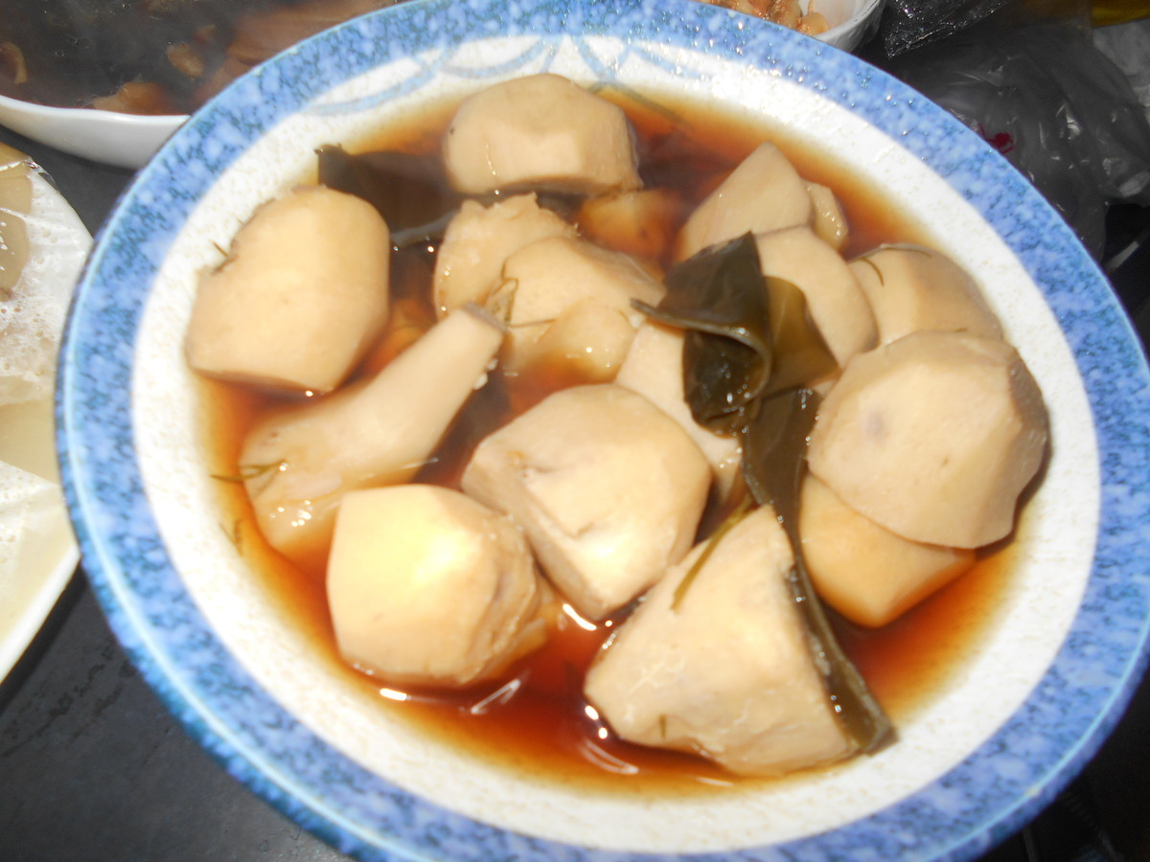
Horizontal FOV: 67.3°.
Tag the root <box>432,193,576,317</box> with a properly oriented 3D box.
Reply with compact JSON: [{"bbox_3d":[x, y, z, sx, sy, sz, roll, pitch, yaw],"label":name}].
[{"bbox_3d":[-0.015,-0.037,0.212,0.041,0.035,0.039,3,59,-6],"label":"root"}]

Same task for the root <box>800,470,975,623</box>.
[{"bbox_3d":[0.076,0.026,0.208,0.042,0.032,0.042,-24,66,-20],"label":"root"}]

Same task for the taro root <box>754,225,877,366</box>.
[{"bbox_3d":[0.060,-0.034,0.227,0.038,0.031,0.045,-29,67,-22],"label":"taro root"}]

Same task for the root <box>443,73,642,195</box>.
[{"bbox_3d":[-0.009,-0.074,0.230,0.052,0.035,0.034,3,59,-6],"label":"root"}]

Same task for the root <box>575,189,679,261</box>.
[{"bbox_3d":[0.015,-0.064,0.257,0.035,0.030,0.036,3,59,-5],"label":"root"}]

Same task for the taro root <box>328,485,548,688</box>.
[{"bbox_3d":[-0.026,0.031,0.165,0.040,0.044,0.035,3,59,-6],"label":"taro root"}]

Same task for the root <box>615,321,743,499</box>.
[{"bbox_3d":[0.027,-0.005,0.211,0.035,0.033,0.048,-24,66,-20],"label":"root"}]

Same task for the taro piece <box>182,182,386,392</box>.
[{"bbox_3d":[-0.061,-0.029,0.189,0.040,0.042,0.041,3,59,-6],"label":"taro piece"}]

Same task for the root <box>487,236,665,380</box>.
[{"bbox_3d":[0.001,-0.032,0.223,0.039,0.032,0.043,29,60,10],"label":"root"}]

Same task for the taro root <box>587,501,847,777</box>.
[{"bbox_3d":[0.030,0.043,0.175,0.049,0.039,0.049,-13,62,-14],"label":"taro root"}]

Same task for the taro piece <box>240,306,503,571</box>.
[{"bbox_3d":[-0.045,0.001,0.196,0.070,0.031,0.035,-39,71,-25],"label":"taro piece"}]

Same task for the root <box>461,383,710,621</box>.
[{"bbox_3d":[0.002,0.015,0.175,0.042,0.044,0.041,36,62,13],"label":"root"}]

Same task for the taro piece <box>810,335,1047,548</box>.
[{"bbox_3d":[0.071,0.002,0.178,0.040,0.037,0.038,29,60,9],"label":"taro piece"}]

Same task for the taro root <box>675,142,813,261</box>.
[{"bbox_3d":[0.050,-0.062,0.245,0.039,0.034,0.039,-29,67,-22],"label":"taro root"}]

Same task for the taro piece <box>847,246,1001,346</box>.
[{"bbox_3d":[0.084,-0.025,0.212,0.039,0.033,0.039,34,61,12],"label":"taro piece"}]

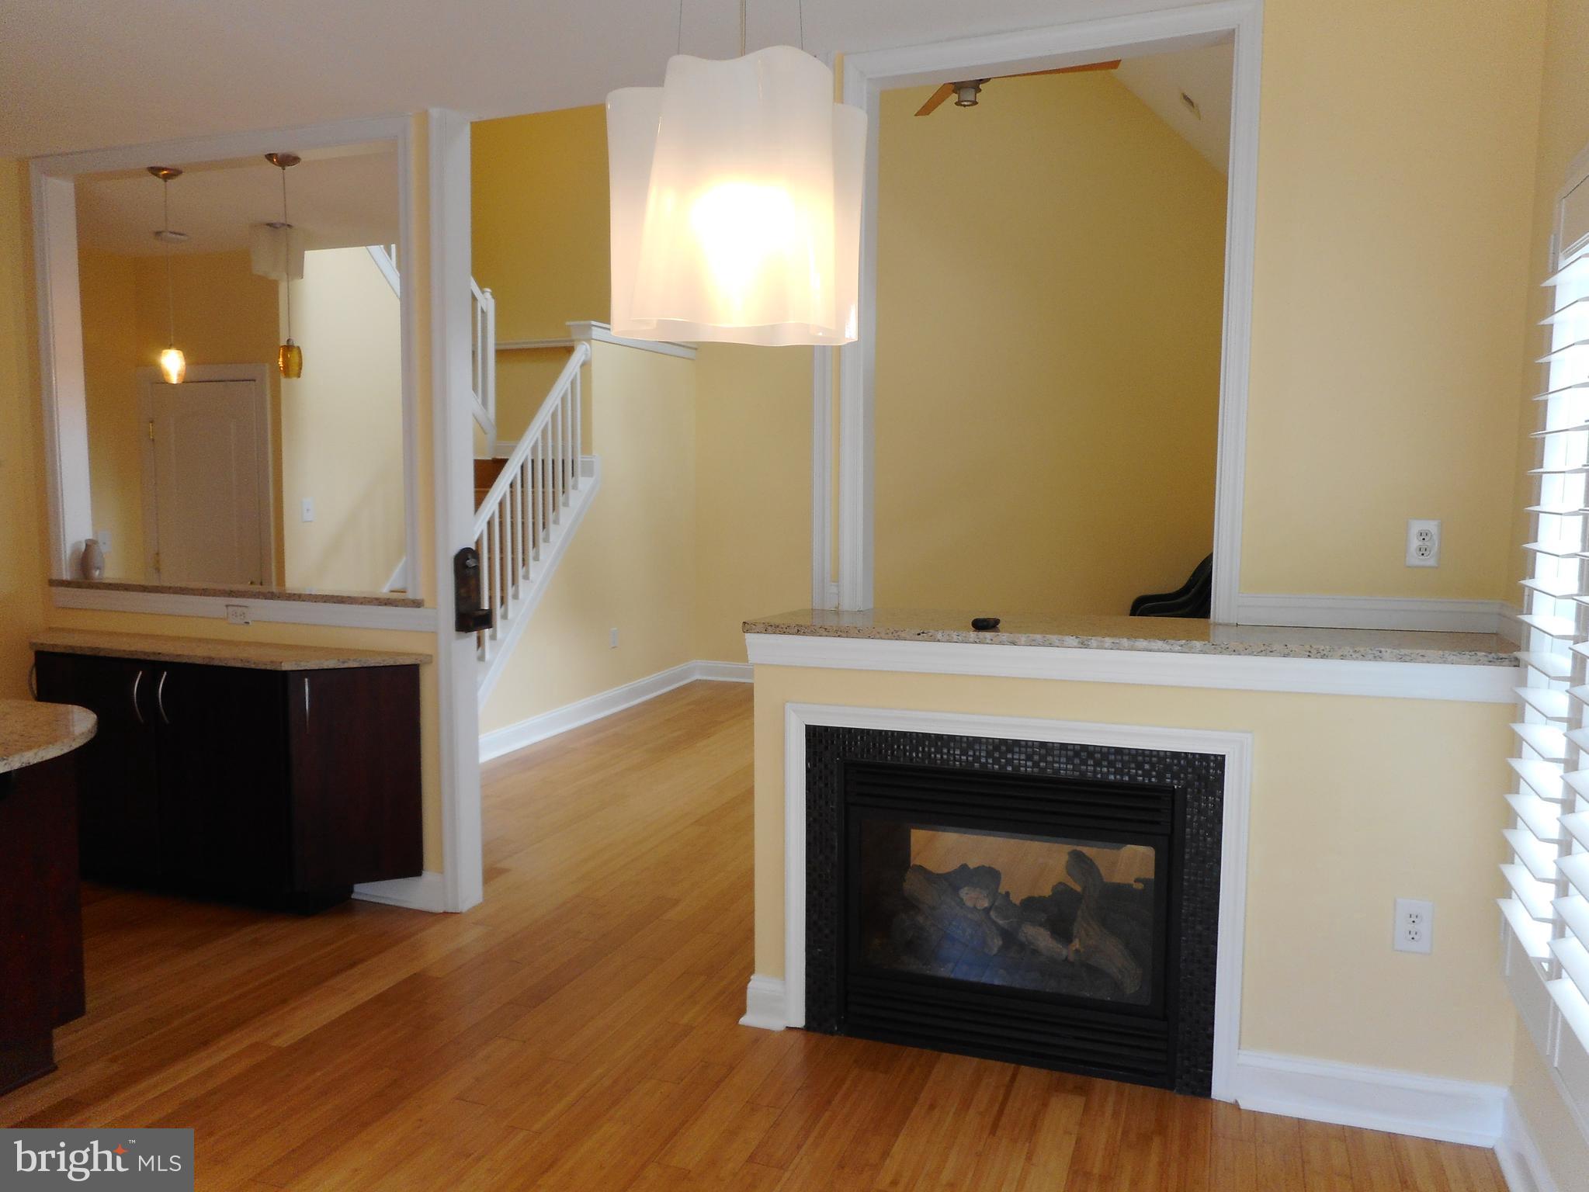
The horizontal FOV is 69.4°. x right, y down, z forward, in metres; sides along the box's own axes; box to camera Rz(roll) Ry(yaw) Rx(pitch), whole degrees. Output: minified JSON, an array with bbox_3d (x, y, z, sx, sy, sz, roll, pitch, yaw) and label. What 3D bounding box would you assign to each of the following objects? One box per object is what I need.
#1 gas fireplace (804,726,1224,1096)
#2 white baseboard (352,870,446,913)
[{"bbox_3d":[0.590,0.765,3.099,1.042,0.839,0.420,2,5,21],"label":"gas fireplace"},{"bbox_3d":[-1.406,1.027,4.042,0.398,0.140,0.018,2,5,21],"label":"white baseboard"}]

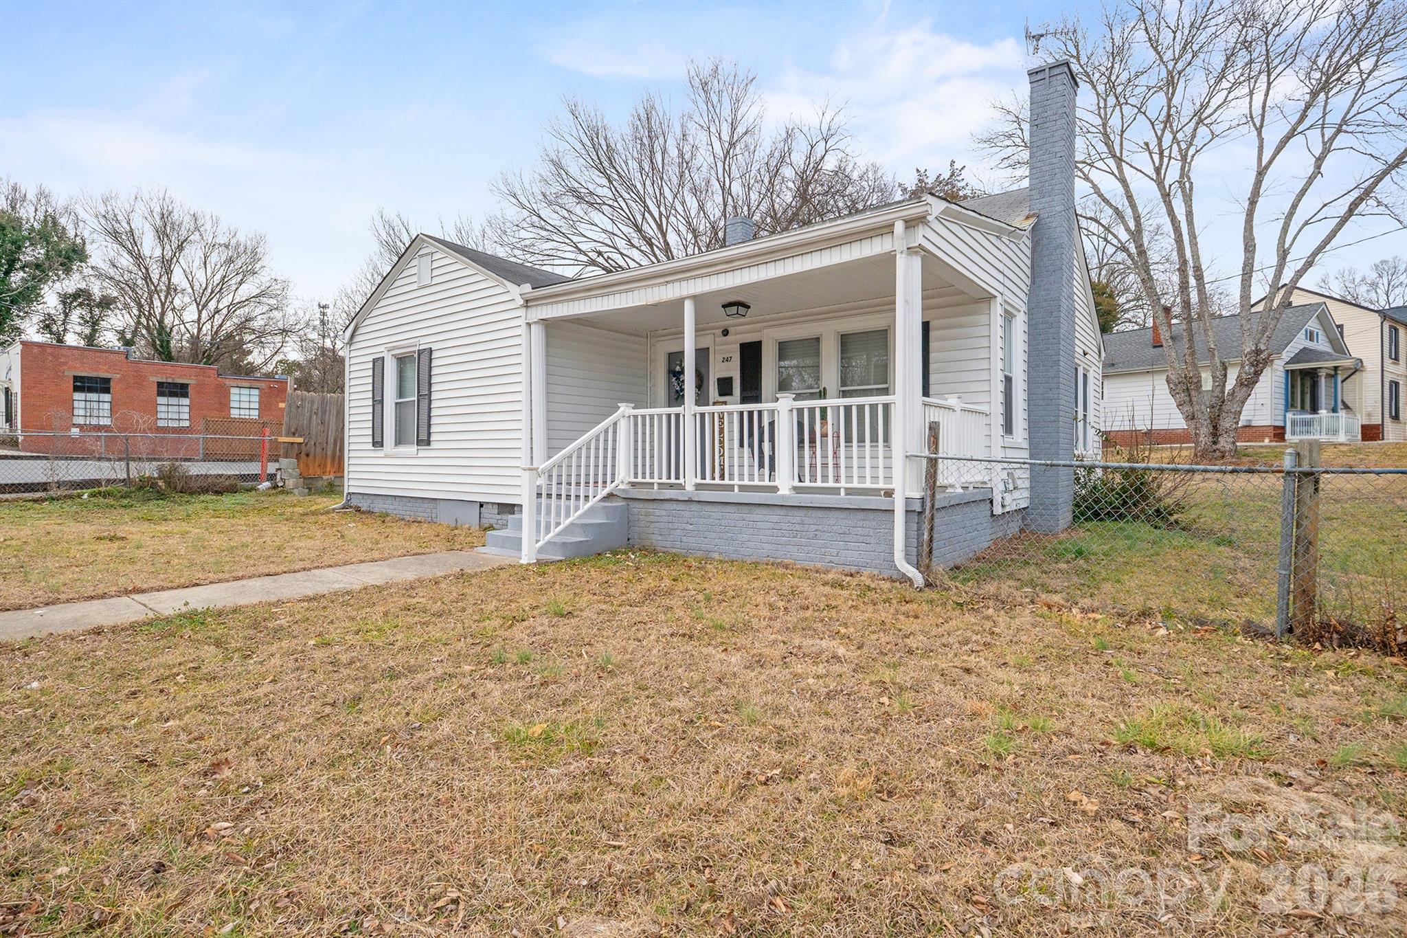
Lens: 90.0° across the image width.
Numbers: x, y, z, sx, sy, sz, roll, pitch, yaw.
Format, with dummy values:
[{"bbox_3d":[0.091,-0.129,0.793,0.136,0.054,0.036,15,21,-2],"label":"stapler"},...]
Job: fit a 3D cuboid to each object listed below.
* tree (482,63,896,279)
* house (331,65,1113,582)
[{"bbox_3d":[-0.300,-7.400,26.000,14.800,15.200,12.500,0,0,0],"label":"tree"},{"bbox_3d":[0.508,-2.078,12.884,11.199,6.127,10.195,0,0,38],"label":"house"}]

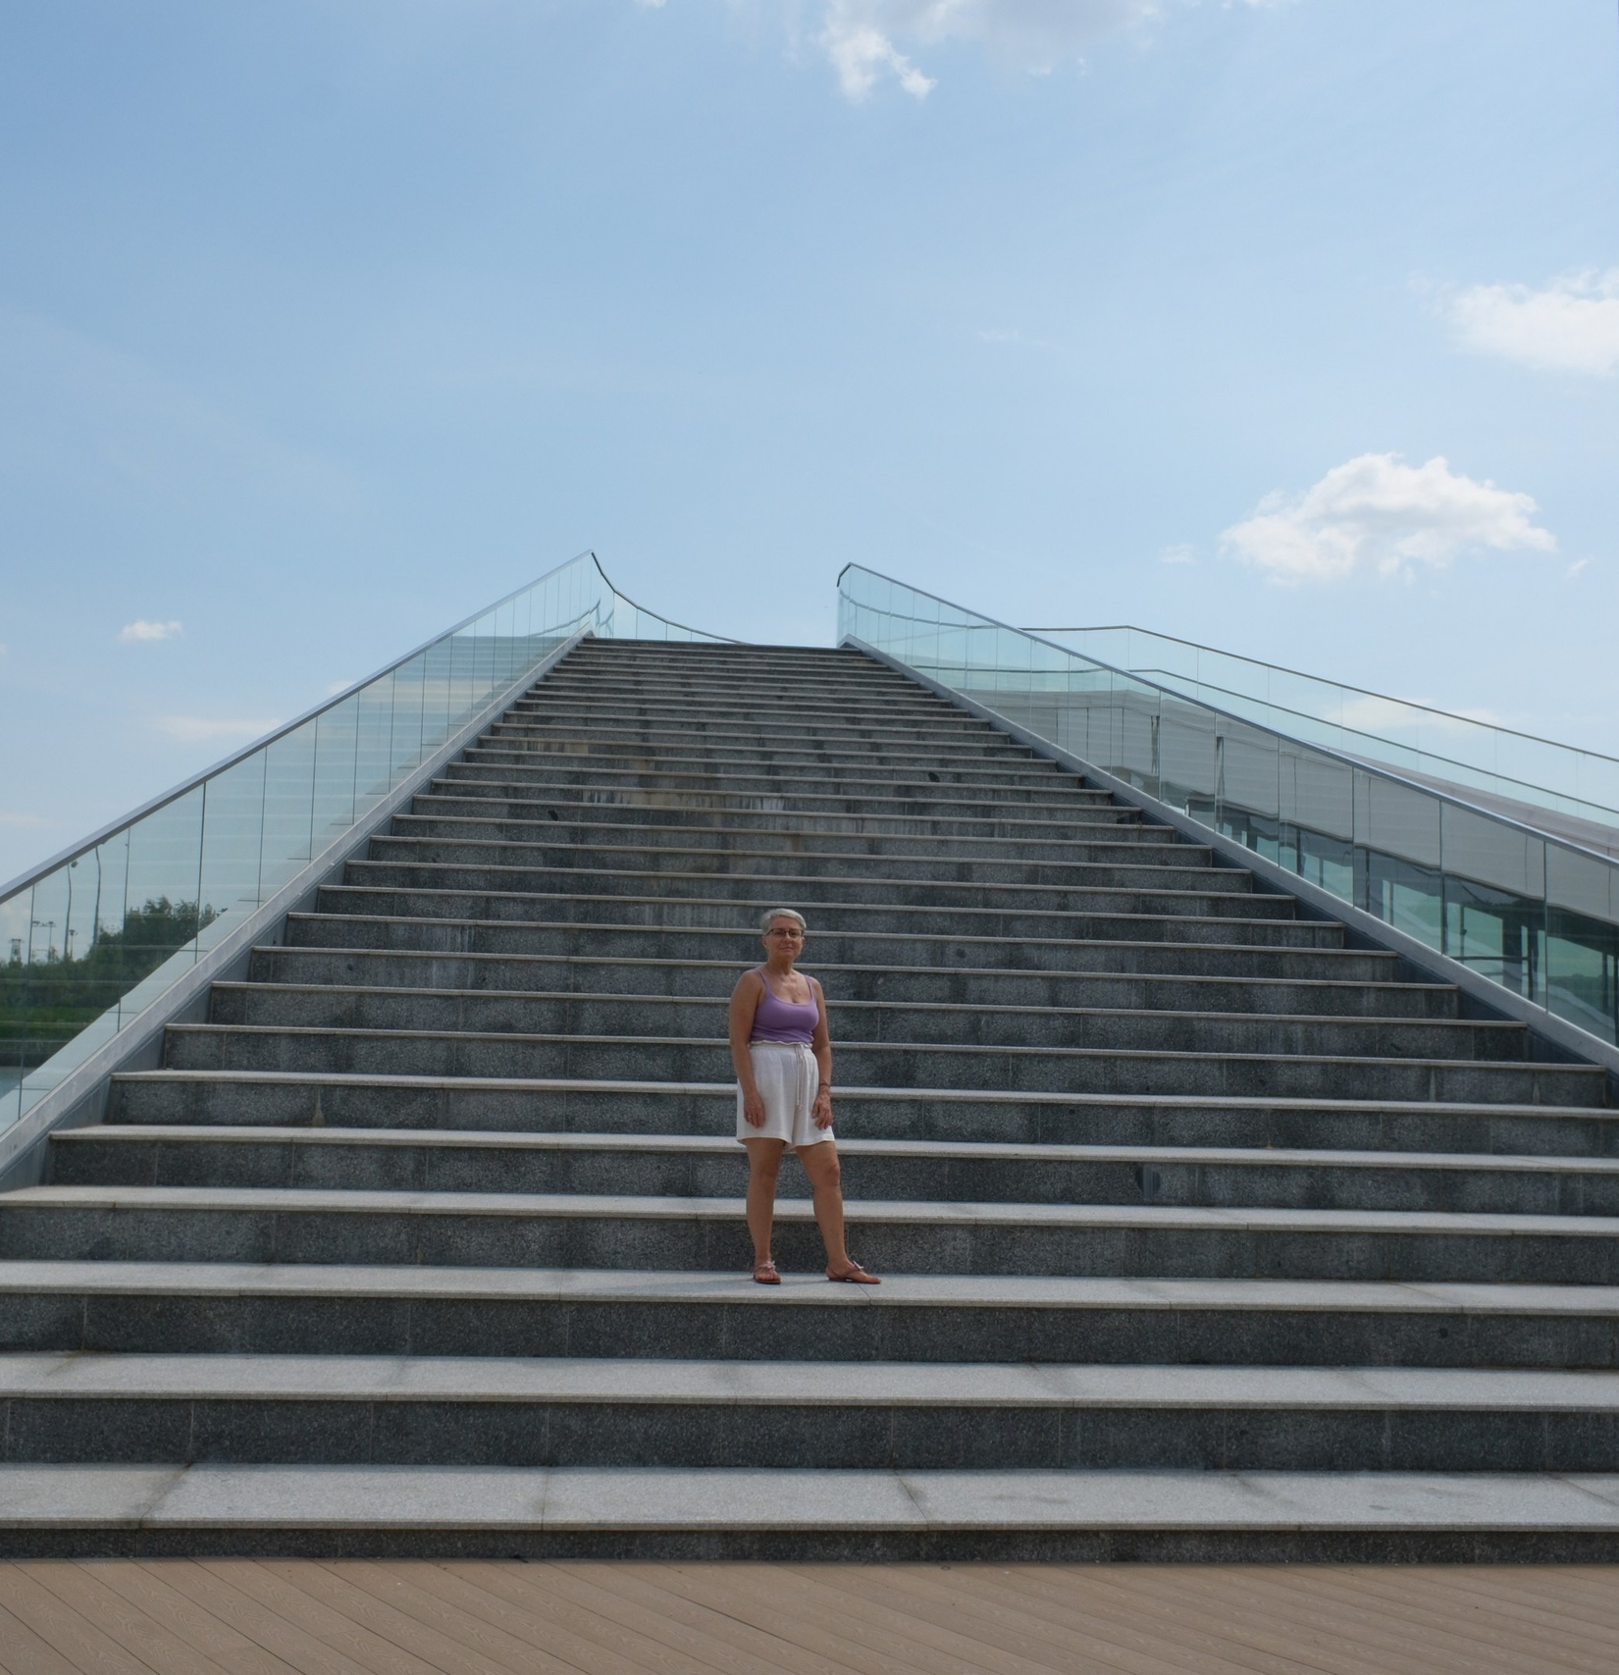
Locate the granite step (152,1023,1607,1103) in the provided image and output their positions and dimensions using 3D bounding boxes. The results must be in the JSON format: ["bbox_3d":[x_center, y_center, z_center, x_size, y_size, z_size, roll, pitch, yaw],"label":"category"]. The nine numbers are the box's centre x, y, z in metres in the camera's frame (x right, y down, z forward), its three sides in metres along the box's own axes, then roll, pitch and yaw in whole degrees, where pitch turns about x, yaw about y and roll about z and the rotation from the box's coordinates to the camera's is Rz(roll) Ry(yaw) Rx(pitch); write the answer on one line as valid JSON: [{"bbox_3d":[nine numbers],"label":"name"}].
[{"bbox_3d":[0.549,1.346,11.093,8.257,0.247,0.743,2,-6,-6],"label":"granite step"}]

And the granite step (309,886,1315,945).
[{"bbox_3d":[0.224,0.639,14.127,7.541,0.247,0.743,2,-6,-6],"label":"granite step"}]

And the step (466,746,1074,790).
[{"bbox_3d":[-0.345,-0.599,19.437,6.287,0.247,0.743,2,-6,-6],"label":"step"}]

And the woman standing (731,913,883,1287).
[{"bbox_3d":[-0.037,1.105,8.080,0.530,1.592,0.400,4,-6,-25],"label":"woman standing"}]

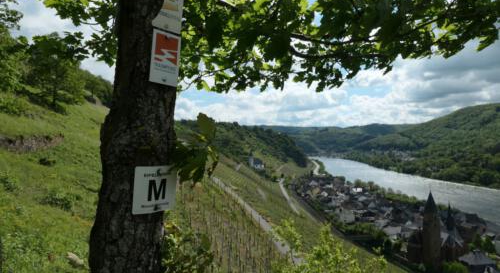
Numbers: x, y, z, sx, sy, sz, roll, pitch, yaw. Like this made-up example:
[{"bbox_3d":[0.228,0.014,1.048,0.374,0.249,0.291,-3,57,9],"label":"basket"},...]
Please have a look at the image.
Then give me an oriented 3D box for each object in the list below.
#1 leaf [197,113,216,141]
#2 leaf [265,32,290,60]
[{"bbox_3d":[-0.101,-0.023,0.770,0.041,0.062,0.018,-14,0,-6],"label":"leaf"},{"bbox_3d":[0.083,-0.270,1.000,0.075,0.080,0.025,0,2,9],"label":"leaf"}]

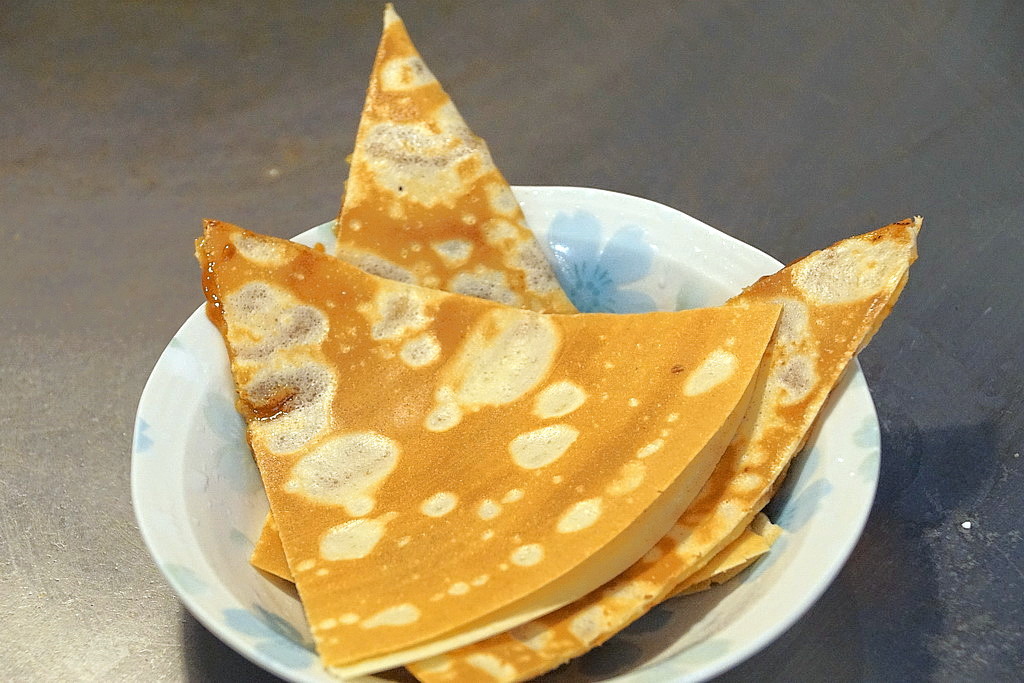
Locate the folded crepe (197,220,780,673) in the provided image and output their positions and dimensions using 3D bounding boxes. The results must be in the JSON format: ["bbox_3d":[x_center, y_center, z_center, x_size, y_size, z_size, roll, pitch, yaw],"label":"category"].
[{"bbox_3d":[-0.002,0.027,0.727,0.137,0.024,0.134,1,46,-7],"label":"folded crepe"}]

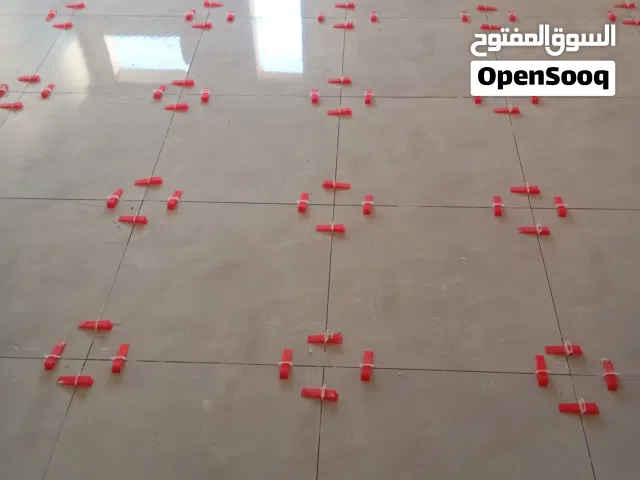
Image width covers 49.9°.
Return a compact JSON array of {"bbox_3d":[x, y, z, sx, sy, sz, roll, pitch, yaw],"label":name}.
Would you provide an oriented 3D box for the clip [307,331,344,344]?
[{"bbox_3d":[0.014,0.250,1.755,0.086,0.020,0.019,1,45,3],"label":"clip"}]

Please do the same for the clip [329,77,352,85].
[{"bbox_3d":[0.074,-0.604,2.600,0.087,0.021,0.022,4,45,6],"label":"clip"}]

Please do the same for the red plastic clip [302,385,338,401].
[{"bbox_3d":[-0.001,0.364,1.635,0.087,0.022,0.022,7,46,9],"label":"red plastic clip"}]

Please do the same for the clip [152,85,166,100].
[{"bbox_3d":[-0.600,-0.559,2.581,0.022,0.022,0.087,3,45,5],"label":"clip"}]

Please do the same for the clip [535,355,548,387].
[{"bbox_3d":[0.541,0.314,1.672,0.019,0.020,0.086,4,45,6],"label":"clip"}]

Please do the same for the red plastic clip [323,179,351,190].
[{"bbox_3d":[0.053,-0.176,2.179,0.086,0.020,0.019,1,45,4],"label":"red plastic clip"}]

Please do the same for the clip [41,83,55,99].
[{"bbox_3d":[-1.028,-0.568,2.600,0.022,0.021,0.087,0,45,2],"label":"clip"}]

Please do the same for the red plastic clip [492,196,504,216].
[{"bbox_3d":[0.542,-0.108,2.094,0.019,0.020,0.086,4,45,6],"label":"red plastic clip"}]

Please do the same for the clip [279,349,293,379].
[{"bbox_3d":[-0.084,0.303,1.706,0.019,0.020,0.086,2,45,4],"label":"clip"}]

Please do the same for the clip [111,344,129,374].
[{"bbox_3d":[-0.500,0.292,1.725,0.022,0.021,0.087,1,45,3],"label":"clip"}]

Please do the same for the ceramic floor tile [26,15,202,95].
[{"bbox_3d":[-0.806,-0.764,2.811,0.600,0.010,0.600,1,45,3],"label":"ceramic floor tile"}]

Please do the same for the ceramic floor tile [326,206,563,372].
[{"bbox_3d":[0.327,0.113,1.902,0.600,0.010,0.600,1,45,3],"label":"ceramic floor tile"}]

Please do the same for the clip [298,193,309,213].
[{"bbox_3d":[-0.050,-0.121,2.128,0.019,0.020,0.086,3,45,5],"label":"clip"}]

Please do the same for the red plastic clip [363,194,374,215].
[{"bbox_3d":[0.147,-0.112,2.107,0.022,0.022,0.087,4,45,6],"label":"red plastic clip"}]

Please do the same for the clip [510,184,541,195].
[{"bbox_3d":[0.636,-0.158,2.137,0.087,0.021,0.022,4,45,6],"label":"clip"}]

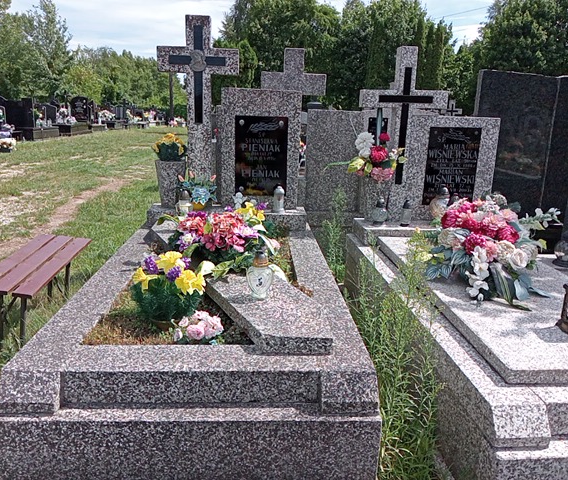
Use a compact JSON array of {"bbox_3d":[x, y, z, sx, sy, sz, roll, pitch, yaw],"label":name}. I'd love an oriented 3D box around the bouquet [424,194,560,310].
[{"bbox_3d":[1.022,0.023,2.524,0.630,0.390,0.540,1,14,-4],"label":"bouquet"}]

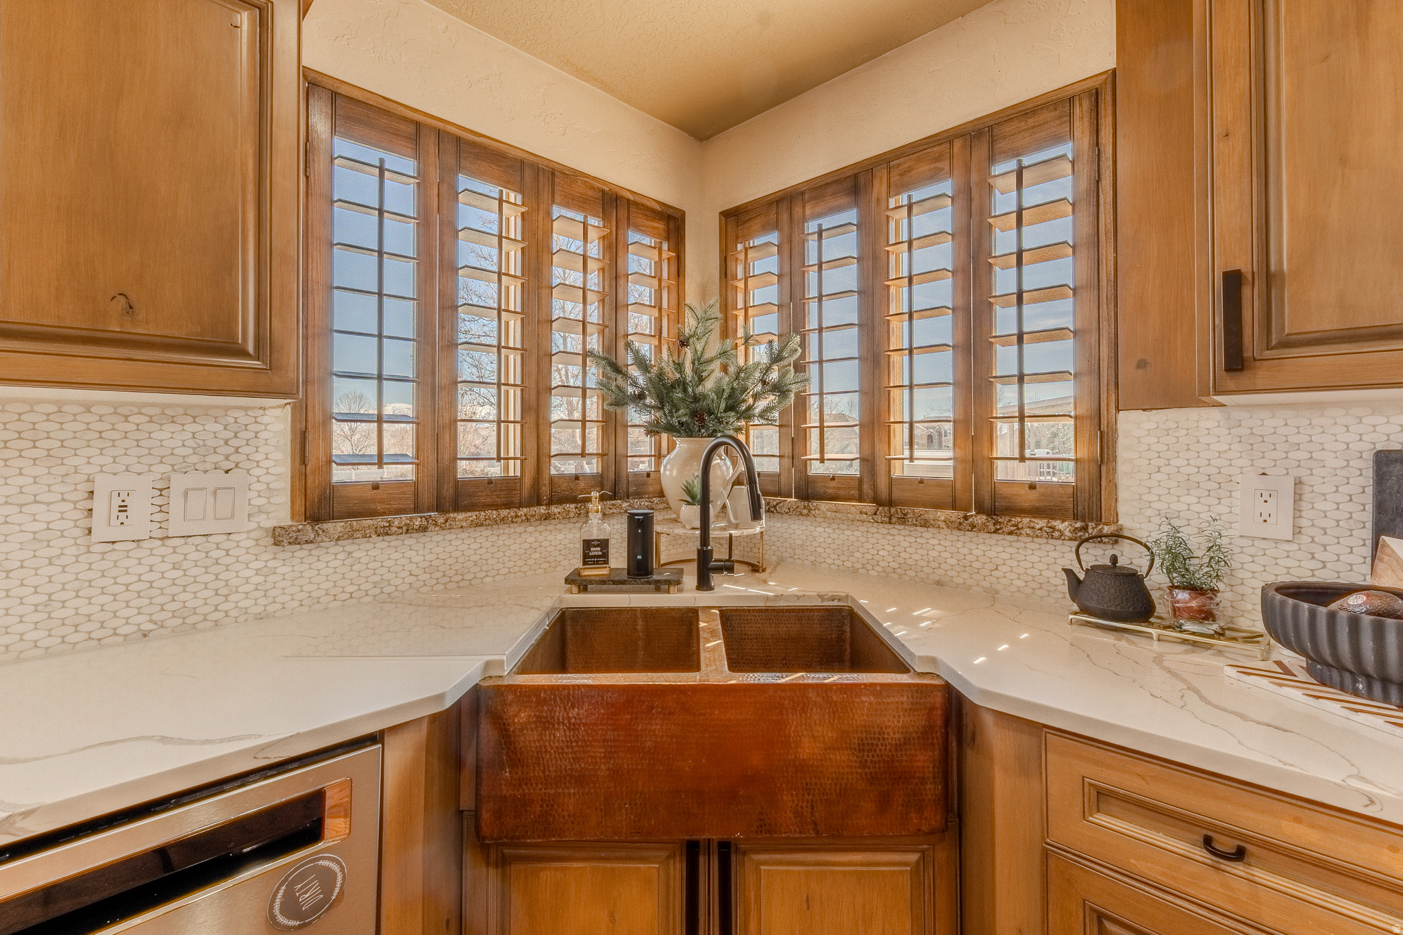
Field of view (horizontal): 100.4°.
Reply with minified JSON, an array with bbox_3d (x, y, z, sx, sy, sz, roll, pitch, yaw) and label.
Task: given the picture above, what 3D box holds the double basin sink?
[{"bbox_3d":[0.015,0.503,1.292,0.828,0.276,0.536,0,2,-1],"label":"double basin sink"}]

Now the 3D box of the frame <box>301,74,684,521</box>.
[{"bbox_3d":[-0.476,-0.396,1.708,0.075,1.010,1.191,2,3,44],"label":"frame"}]

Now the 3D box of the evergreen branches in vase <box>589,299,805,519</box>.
[{"bbox_3d":[-0.012,-0.172,1.730,0.620,0.640,0.460,0,1,0],"label":"evergreen branches in vase"}]

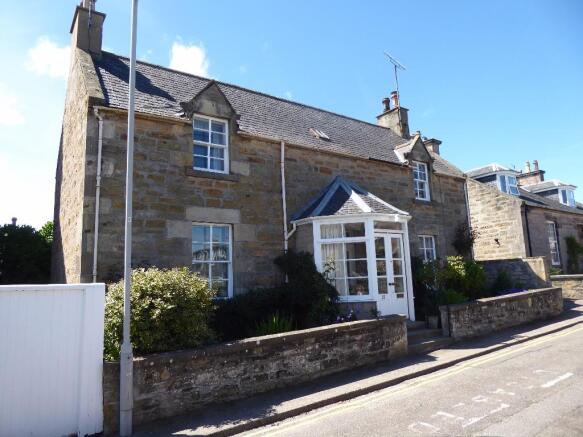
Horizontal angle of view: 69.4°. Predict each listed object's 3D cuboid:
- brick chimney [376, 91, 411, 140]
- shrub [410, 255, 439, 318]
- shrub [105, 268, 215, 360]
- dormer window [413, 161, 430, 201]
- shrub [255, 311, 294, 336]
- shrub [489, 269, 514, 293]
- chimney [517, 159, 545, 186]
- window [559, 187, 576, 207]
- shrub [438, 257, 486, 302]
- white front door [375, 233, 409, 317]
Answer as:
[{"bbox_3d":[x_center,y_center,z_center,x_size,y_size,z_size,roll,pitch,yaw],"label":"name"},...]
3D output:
[{"bbox_3d":[4.635,-4.558,19.198,0.700,2.200,1.330,5,-13,-34],"label":"brick chimney"},{"bbox_3d":[3.652,1.928,11.618,0.800,1.700,0.800,5,-13,-34],"label":"shrub"},{"bbox_3d":[-1.870,1.331,5.964,1.550,1.300,1.400,5,-13,-34],"label":"shrub"},{"bbox_3d":[4.553,-1.335,14.917,0.850,1.400,0.150,5,-13,-34],"label":"dormer window"},{"bbox_3d":[-0.258,1.795,7.051,0.700,0.550,0.500,5,-13,-34],"label":"shrub"},{"bbox_3d":[7.321,2.226,14.616,0.900,1.000,0.800,5,-13,-34],"label":"shrub"},{"bbox_3d":[14.176,-2.569,24.877,0.600,1.750,1.350,5,-13,-34],"label":"chimney"},{"bbox_3d":[13.496,-1.027,20.711,1.350,1.000,0.400,5,-13,-34],"label":"window"},{"bbox_3d":[5.084,1.898,12.689,1.500,1.500,1.400,5,-13,-34],"label":"shrub"},{"bbox_3d":[2.610,1.421,10.716,1.150,2.100,0.080,5,-13,-34],"label":"white front door"}]

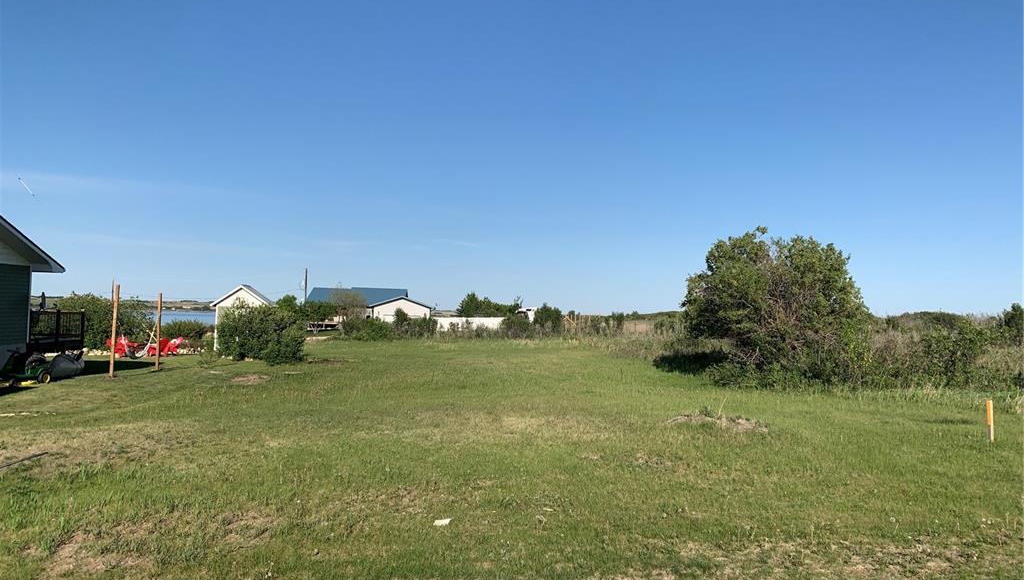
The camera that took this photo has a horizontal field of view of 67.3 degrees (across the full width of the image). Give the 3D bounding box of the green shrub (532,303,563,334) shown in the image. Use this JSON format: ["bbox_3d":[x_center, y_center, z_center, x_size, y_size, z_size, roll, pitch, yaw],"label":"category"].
[{"bbox_3d":[2.631,2.149,57.000,2.223,2.446,2.200,0,-1,0],"label":"green shrub"}]

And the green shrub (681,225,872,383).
[{"bbox_3d":[6.534,0.408,19.000,4.400,3.800,4.000,0,-2,17],"label":"green shrub"}]

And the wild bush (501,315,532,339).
[{"bbox_3d":[0.316,2.563,54.000,2.247,1.685,2.000,0,-1,0],"label":"wild bush"}]

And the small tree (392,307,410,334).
[{"bbox_3d":[-8.046,2.221,56.000,1.311,2.039,1.300,0,-1,0],"label":"small tree"}]

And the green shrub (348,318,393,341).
[{"bbox_3d":[-9.199,2.568,50.000,2.800,1.450,2.200,1,-2,-11],"label":"green shrub"}]

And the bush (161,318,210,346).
[{"bbox_3d":[-16.132,2.125,38.000,2.470,1.433,2.100,0,-1,0],"label":"bush"}]

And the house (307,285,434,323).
[{"bbox_3d":[-16.233,2.206,87.000,14.000,5.200,11.000,1,-2,3],"label":"house"}]

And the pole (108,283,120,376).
[{"bbox_3d":[-9.962,1.041,19.300,0.100,2.350,0.100,3,-2,-17],"label":"pole"}]

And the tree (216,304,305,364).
[{"bbox_3d":[-8.829,1.562,27.000,3.089,2.106,2.700,0,-1,0],"label":"tree"}]

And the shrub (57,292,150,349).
[{"bbox_3d":[-18.369,1.413,34.500,3.900,2.450,2.800,2,-2,-17],"label":"shrub"}]

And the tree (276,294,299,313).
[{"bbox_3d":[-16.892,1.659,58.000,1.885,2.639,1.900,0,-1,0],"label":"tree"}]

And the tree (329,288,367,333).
[{"bbox_3d":[-12.833,1.560,60.000,2.965,3.667,2.800,0,-1,0],"label":"tree"}]

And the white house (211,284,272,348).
[{"bbox_3d":[-12.615,1.311,36.000,2.700,2.950,3.000,1,-2,-12],"label":"white house"}]

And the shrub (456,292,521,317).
[{"bbox_3d":[-2.383,2.180,78.000,6.400,4.000,4.500,1,-2,0],"label":"shrub"}]

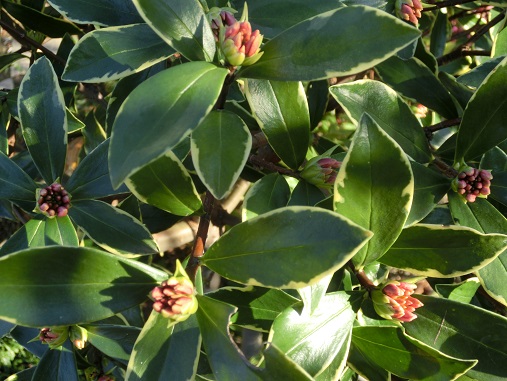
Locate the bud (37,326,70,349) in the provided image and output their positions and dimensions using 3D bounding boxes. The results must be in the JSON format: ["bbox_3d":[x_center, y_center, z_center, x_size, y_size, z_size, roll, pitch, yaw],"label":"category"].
[{"bbox_3d":[-0.140,0.101,0.380,0.023,0.019,0.019,-8,5,-38],"label":"bud"}]

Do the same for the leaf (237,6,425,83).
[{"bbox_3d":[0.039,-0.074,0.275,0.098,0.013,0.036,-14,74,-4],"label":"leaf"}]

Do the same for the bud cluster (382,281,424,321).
[{"bbox_3d":[0.078,0.059,0.285,0.020,0.019,0.019,22,34,37],"label":"bud cluster"}]

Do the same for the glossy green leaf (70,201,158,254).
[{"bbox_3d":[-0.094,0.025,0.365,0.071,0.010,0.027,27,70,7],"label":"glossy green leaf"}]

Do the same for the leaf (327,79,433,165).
[{"bbox_3d":[0.079,-0.041,0.330,0.080,0.011,0.034,36,70,8],"label":"leaf"}]

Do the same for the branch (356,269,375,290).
[{"bbox_3d":[0.060,0.048,0.290,0.005,0.005,0.014,-14,51,-37],"label":"branch"}]

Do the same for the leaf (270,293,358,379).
[{"bbox_3d":[0.039,0.098,0.360,0.073,0.014,0.046,-39,68,-6],"label":"leaf"}]

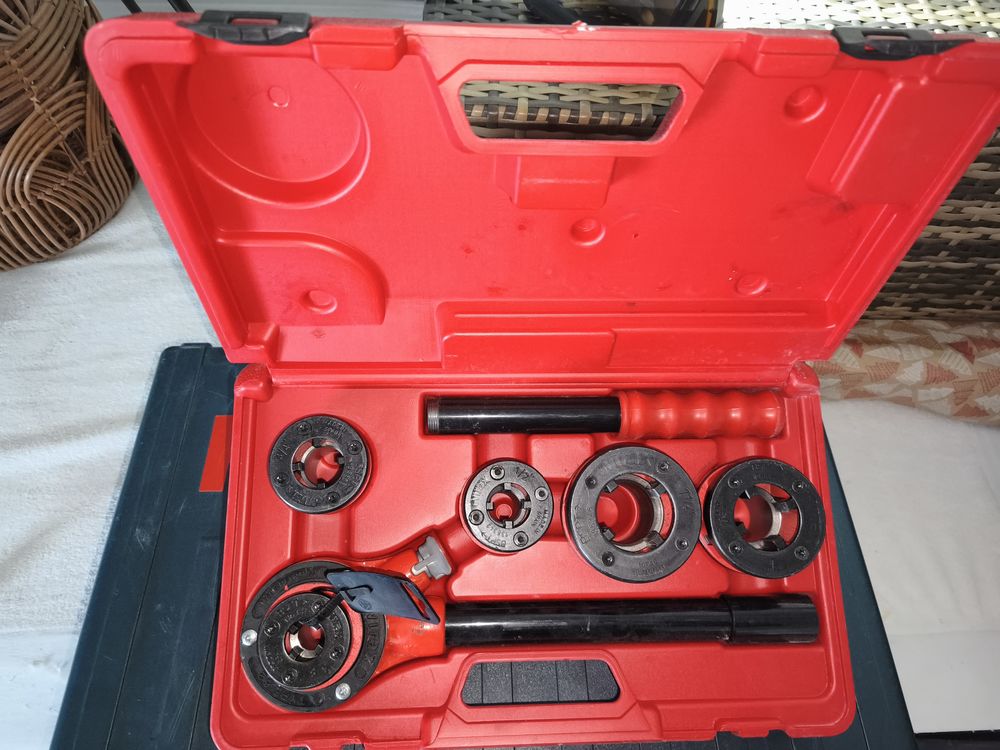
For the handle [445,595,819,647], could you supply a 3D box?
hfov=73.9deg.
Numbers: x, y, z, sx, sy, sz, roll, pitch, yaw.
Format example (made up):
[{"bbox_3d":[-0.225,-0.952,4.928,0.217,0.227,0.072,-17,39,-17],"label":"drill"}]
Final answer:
[{"bbox_3d":[0.080,0.149,0.402,0.227,0.029,0.029,-1,76,-1],"label":"handle"}]

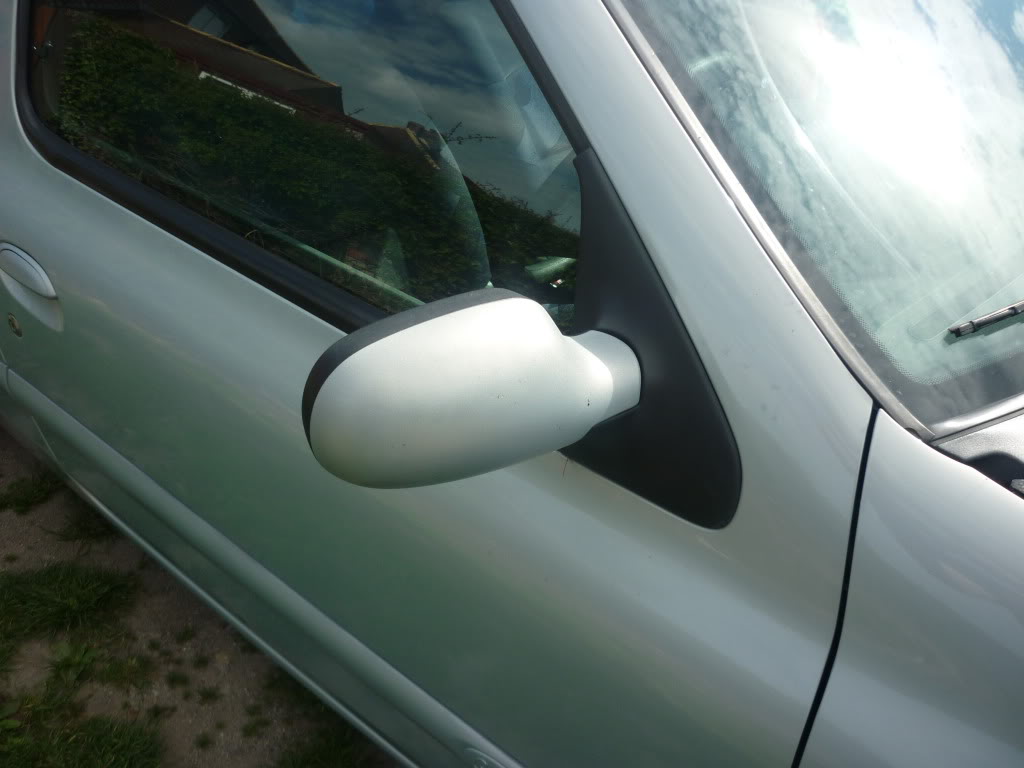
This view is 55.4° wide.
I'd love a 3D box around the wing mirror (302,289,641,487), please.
[{"bbox_3d":[-0.009,0.006,0.617,0.230,0.120,0.092,-21,39,-28],"label":"wing mirror"}]

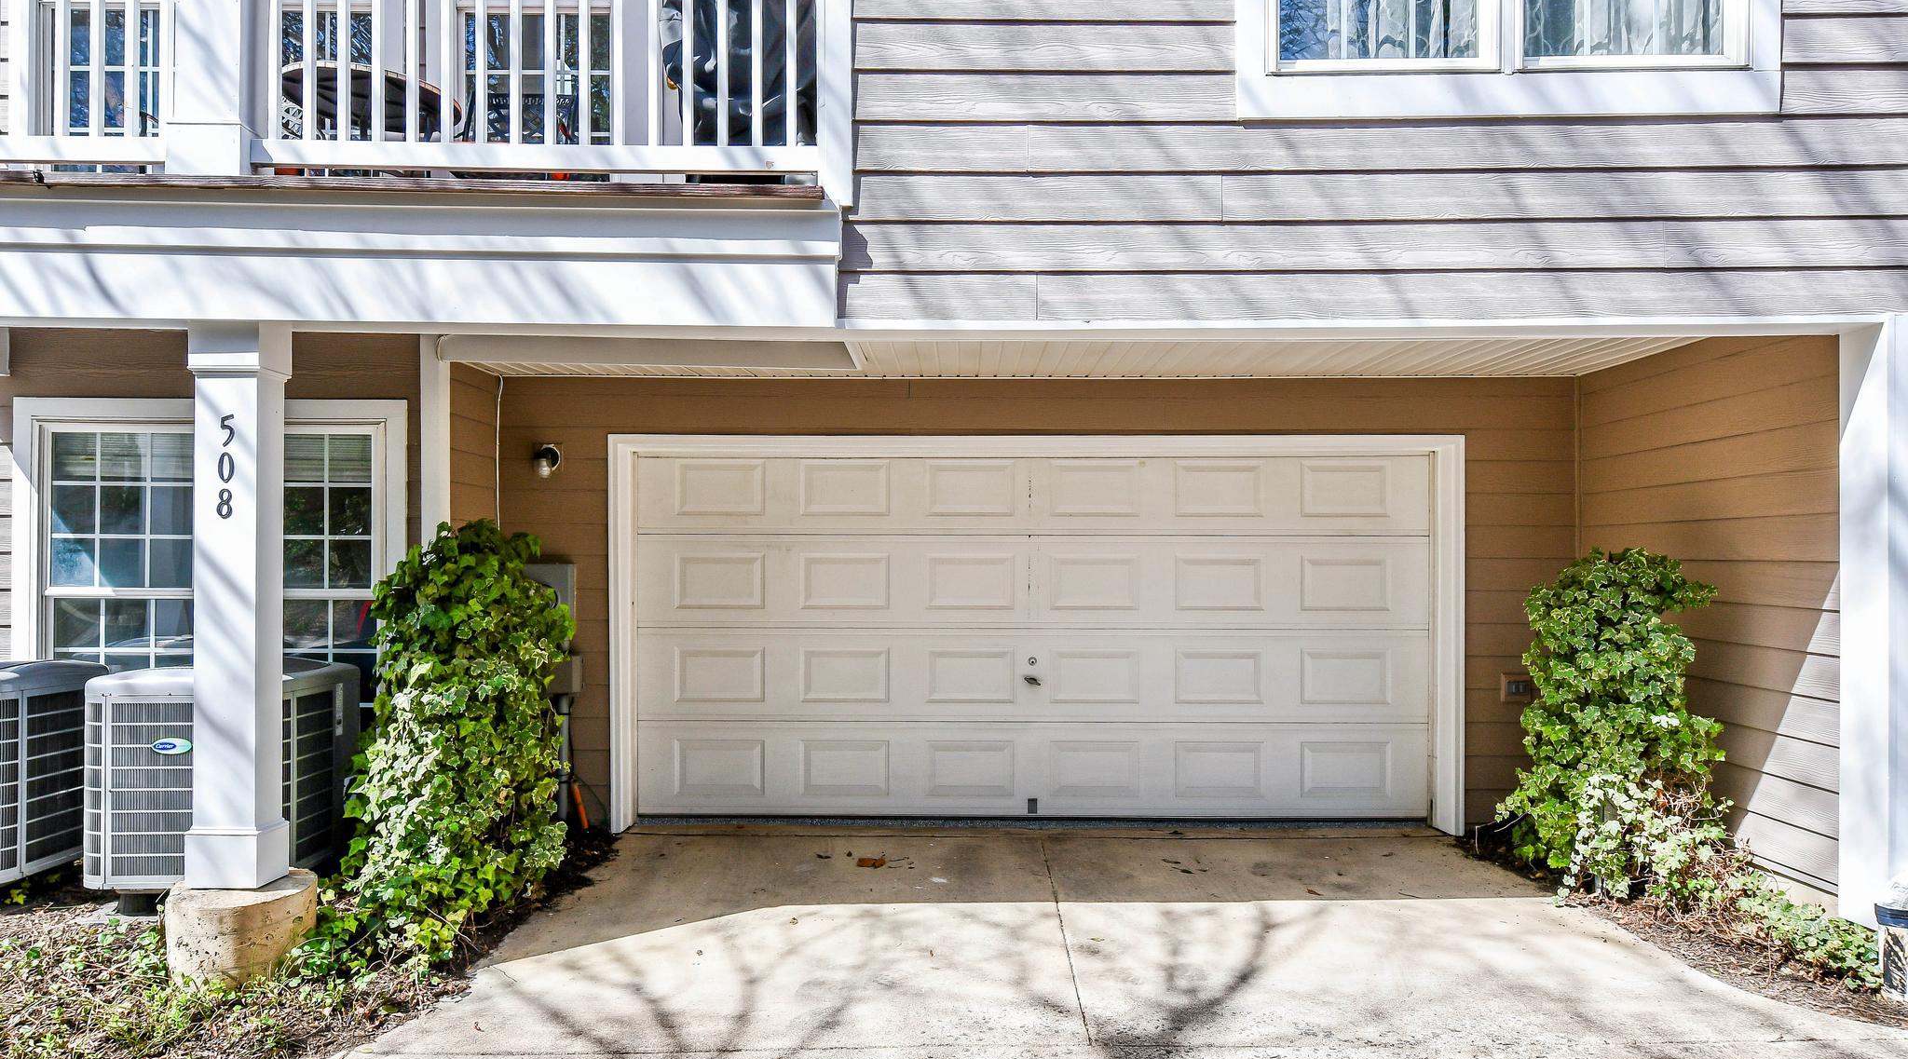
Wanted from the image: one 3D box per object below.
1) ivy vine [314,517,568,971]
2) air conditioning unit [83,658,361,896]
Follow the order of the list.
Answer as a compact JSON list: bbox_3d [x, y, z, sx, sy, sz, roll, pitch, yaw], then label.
[{"bbox_3d":[-2.240,0.790,4.960,0.980,1.670,0.950,0,0,0],"label":"ivy vine"},{"bbox_3d":[-3.080,1.000,4.800,0.770,0.880,0.770,0,0,2],"label":"air conditioning unit"}]

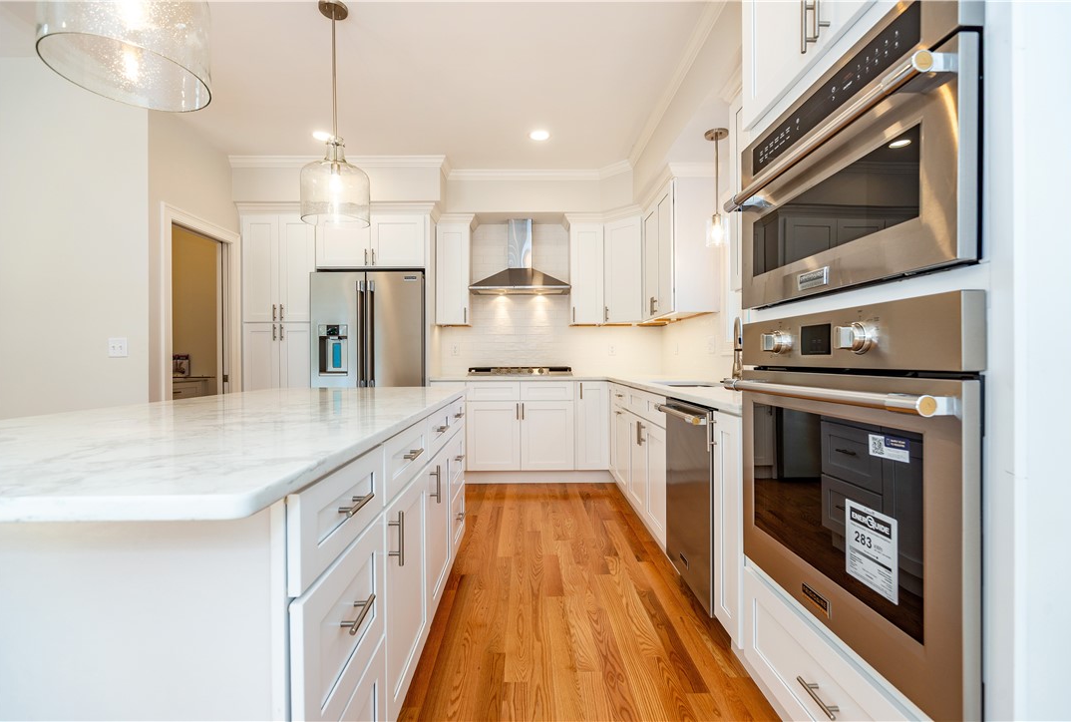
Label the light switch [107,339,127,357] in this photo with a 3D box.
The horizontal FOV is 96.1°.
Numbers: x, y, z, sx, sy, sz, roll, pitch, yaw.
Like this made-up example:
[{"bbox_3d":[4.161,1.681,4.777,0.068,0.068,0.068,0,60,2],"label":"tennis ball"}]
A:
[{"bbox_3d":[-2.624,-0.085,3.023,0.117,0.117,0.012,0,0,-1],"label":"light switch"}]

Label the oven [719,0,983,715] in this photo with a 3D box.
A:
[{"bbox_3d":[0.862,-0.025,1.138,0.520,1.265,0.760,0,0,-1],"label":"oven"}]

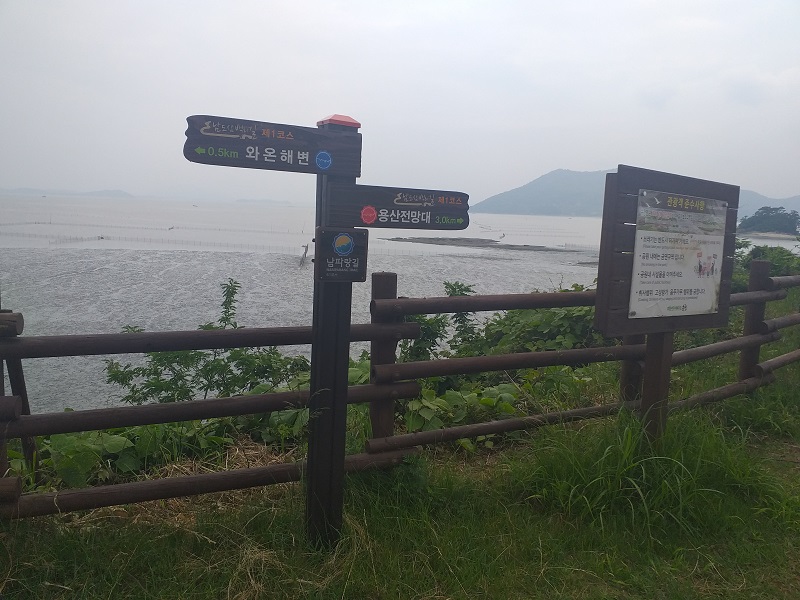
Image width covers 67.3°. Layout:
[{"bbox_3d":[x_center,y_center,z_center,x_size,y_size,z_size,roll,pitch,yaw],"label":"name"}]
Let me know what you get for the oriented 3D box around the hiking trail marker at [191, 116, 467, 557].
[{"bbox_3d":[-0.293,0.180,2.753,1.365,1.996,0.190,-3,10,-33],"label":"hiking trail marker"}]

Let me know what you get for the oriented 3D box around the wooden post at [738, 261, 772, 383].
[{"bbox_3d":[3.254,0.280,5.533,0.150,1.220,0.150,-3,10,-34],"label":"wooden post"}]

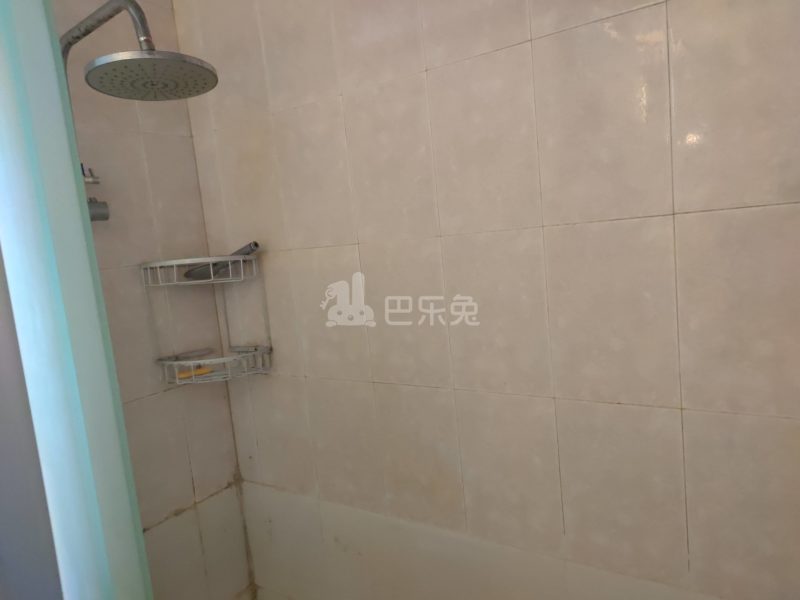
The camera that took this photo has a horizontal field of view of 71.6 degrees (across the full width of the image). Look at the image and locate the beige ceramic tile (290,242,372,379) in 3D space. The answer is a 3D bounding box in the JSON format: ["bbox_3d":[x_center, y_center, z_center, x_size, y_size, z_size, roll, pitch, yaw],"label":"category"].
[{"bbox_3d":[-0.155,0.031,1.253,0.202,0.304,0.010,-1,8,34],"label":"beige ceramic tile"}]

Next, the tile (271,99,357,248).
[{"bbox_3d":[-0.183,-0.267,1.205,0.200,0.300,0.010,-1,8,34],"label":"tile"}]

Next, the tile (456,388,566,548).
[{"bbox_3d":[0.209,0.323,1.055,0.200,0.300,0.010,-1,8,34],"label":"tile"}]

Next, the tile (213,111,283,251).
[{"bbox_3d":[-0.350,-0.264,1.321,0.200,0.300,0.010,-1,8,34],"label":"tile"}]

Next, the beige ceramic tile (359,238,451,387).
[{"bbox_3d":[0.013,0.028,1.140,0.202,0.304,0.010,-1,8,34],"label":"beige ceramic tile"}]

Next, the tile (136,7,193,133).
[{"bbox_3d":[-0.584,-0.551,1.335,0.010,0.304,0.142,-1,8,34],"label":"tile"}]

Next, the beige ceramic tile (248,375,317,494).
[{"bbox_3d":[-0.289,0.333,1.390,0.200,0.300,0.010,-1,8,34],"label":"beige ceramic tile"}]

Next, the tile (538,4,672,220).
[{"bbox_3d":[0.315,-0.276,0.871,0.200,0.300,0.010,-1,8,34],"label":"tile"}]

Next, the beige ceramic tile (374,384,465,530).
[{"bbox_3d":[0.041,0.326,1.167,0.200,0.300,0.010,-1,8,34],"label":"beige ceramic tile"}]

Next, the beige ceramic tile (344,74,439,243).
[{"bbox_3d":[-0.018,-0.270,1.096,0.200,0.300,0.010,-1,8,34],"label":"beige ceramic tile"}]

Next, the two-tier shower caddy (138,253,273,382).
[{"bbox_3d":[-0.460,0.048,1.360,0.264,0.300,0.180,-7,7,-11],"label":"two-tier shower caddy"}]

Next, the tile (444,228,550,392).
[{"bbox_3d":[0.181,0.025,1.028,0.202,0.304,0.010,-1,8,34],"label":"tile"}]

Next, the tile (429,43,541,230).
[{"bbox_3d":[0.149,-0.273,0.982,0.200,0.300,0.010,-1,8,34],"label":"tile"}]

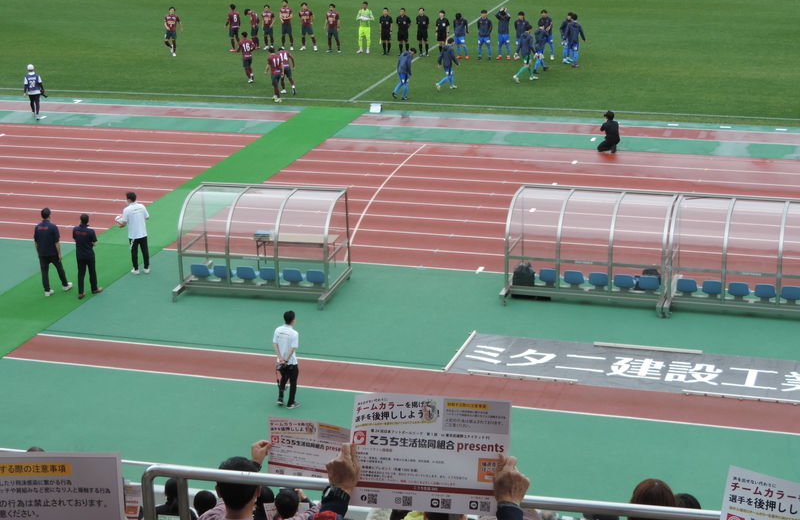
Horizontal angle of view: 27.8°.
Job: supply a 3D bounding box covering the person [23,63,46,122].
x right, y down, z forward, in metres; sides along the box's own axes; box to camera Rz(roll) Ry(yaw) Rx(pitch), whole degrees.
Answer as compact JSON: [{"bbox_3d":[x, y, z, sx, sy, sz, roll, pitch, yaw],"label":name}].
[{"bbox_3d":[-11.460,-5.273,50.506,0.600,1.670,0.450,-3,18,-6],"label":"person"}]

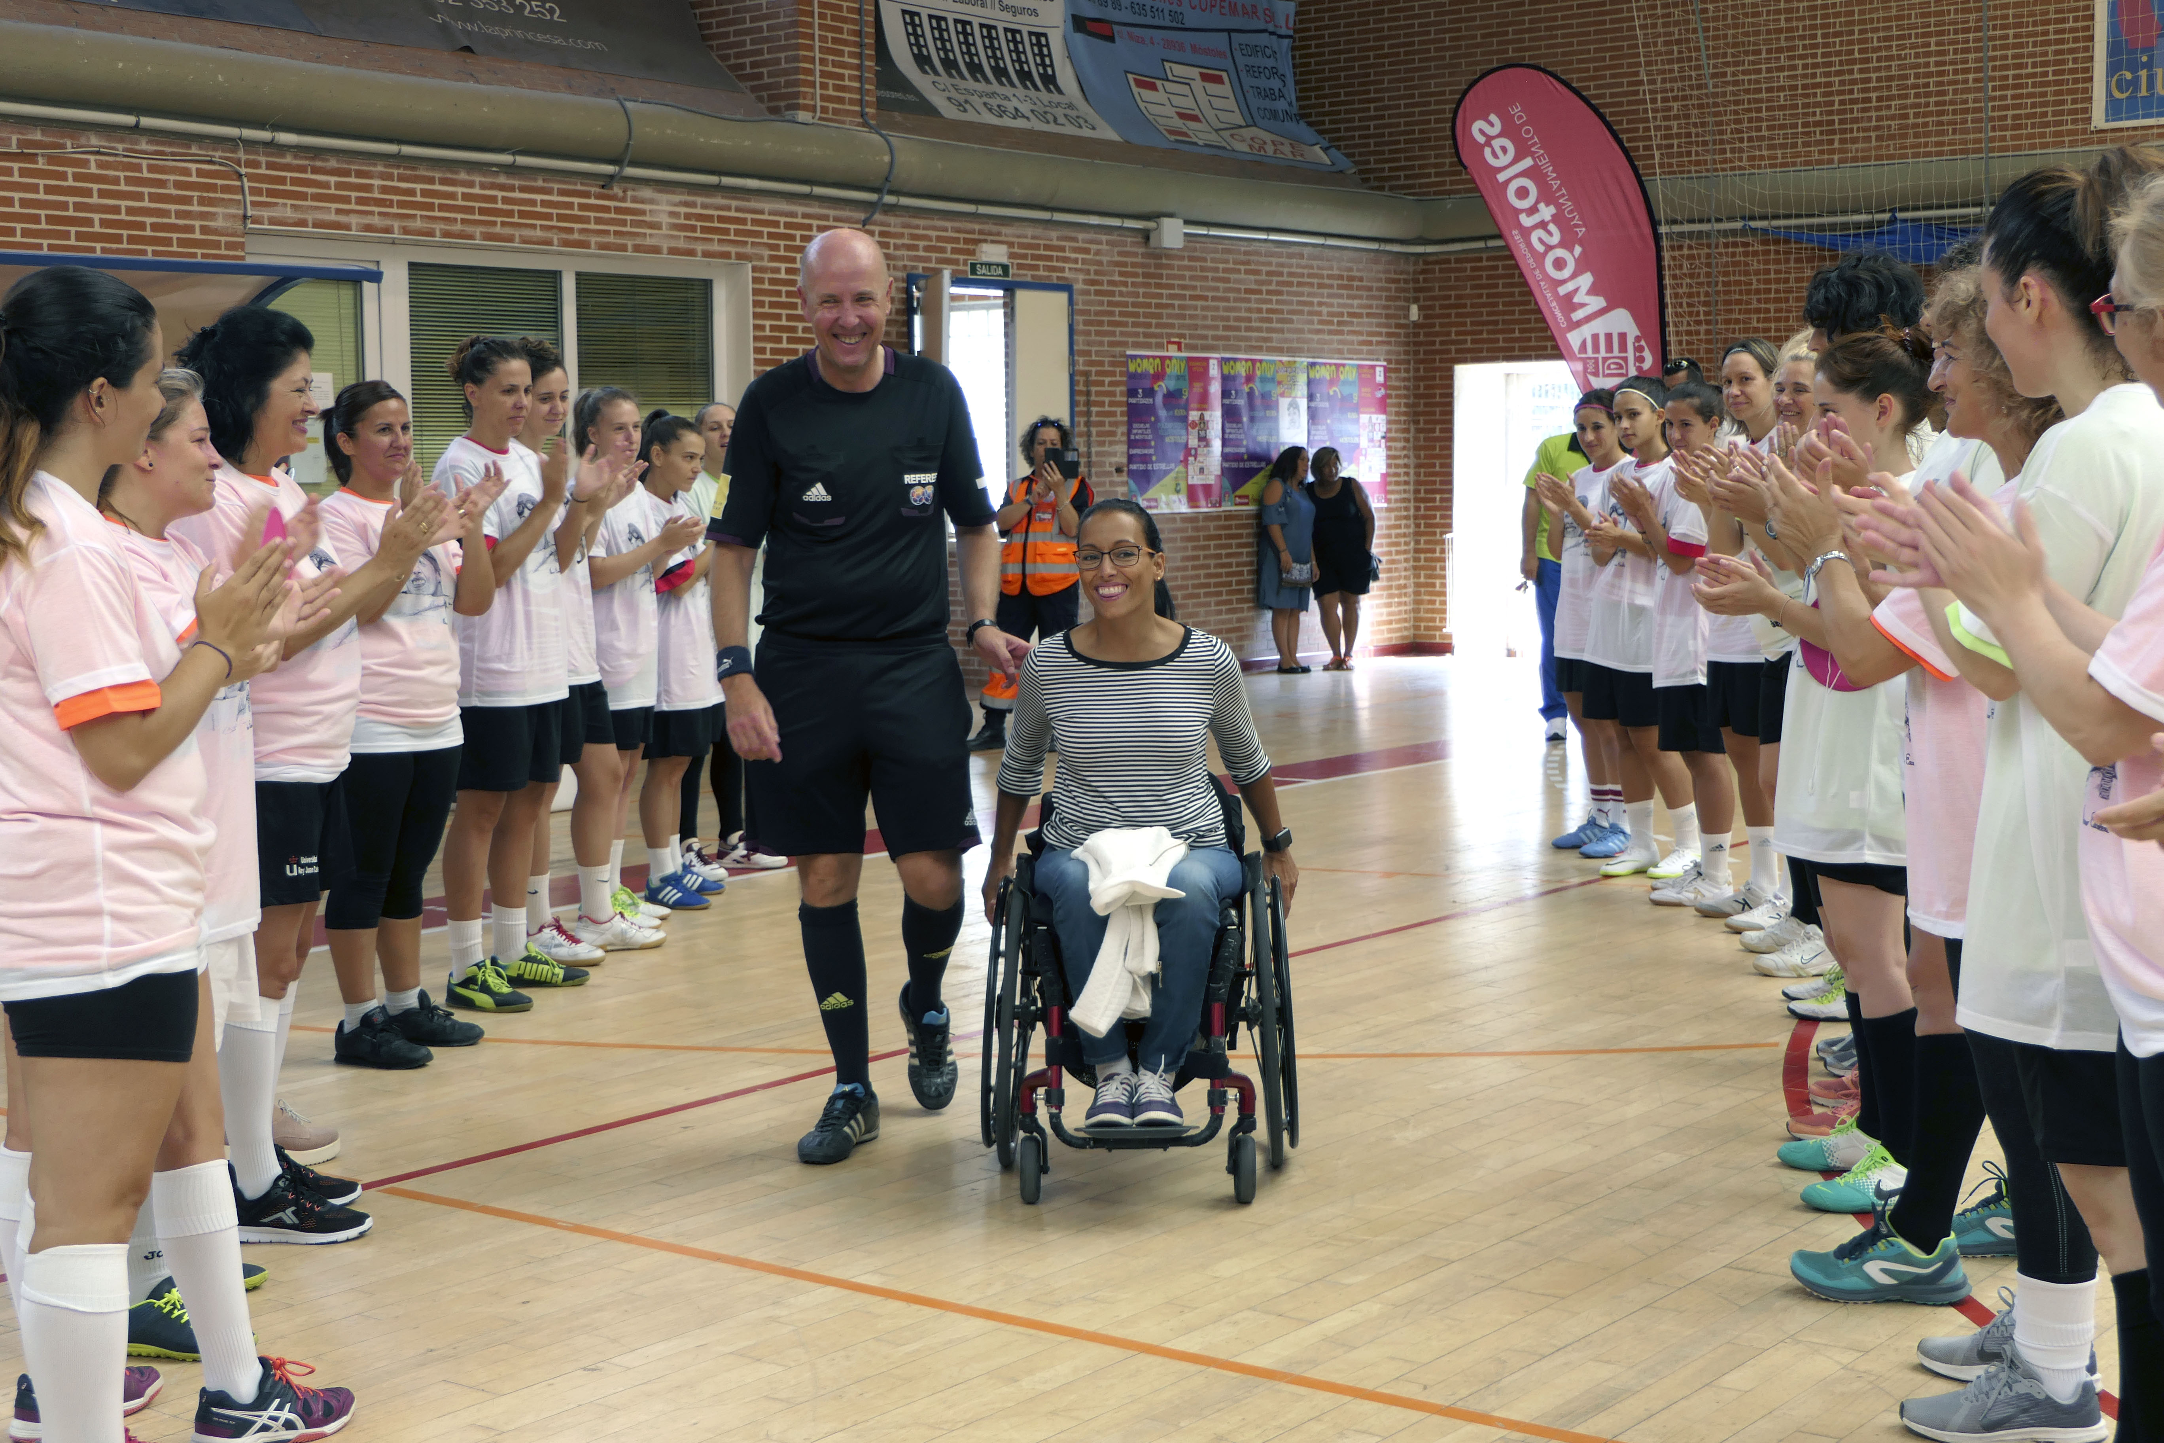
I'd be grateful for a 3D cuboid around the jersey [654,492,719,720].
[{"bbox_3d":[-1.267,-0.384,9.220,0.290,0.700,0.420,1,5,24],"label":"jersey"}]

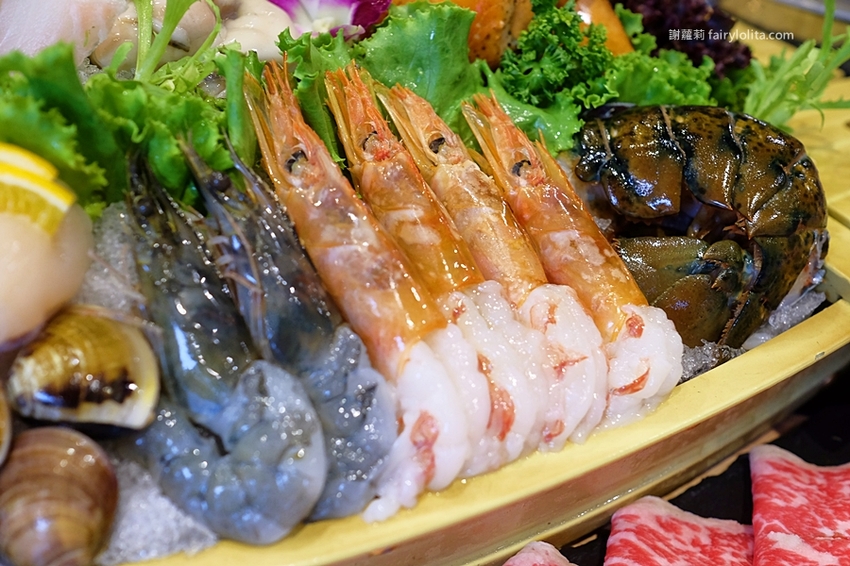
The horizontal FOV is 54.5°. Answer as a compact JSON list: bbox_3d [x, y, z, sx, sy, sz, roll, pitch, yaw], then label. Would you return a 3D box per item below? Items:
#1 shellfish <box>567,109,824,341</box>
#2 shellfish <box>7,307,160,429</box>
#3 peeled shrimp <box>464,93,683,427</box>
[{"bbox_3d":[0.103,-0.021,0.312,0.090,0.060,0.070,0,35,0],"label":"shellfish"},{"bbox_3d":[-0.109,0.027,0.264,0.047,0.033,0.044,0,35,0],"label":"shellfish"},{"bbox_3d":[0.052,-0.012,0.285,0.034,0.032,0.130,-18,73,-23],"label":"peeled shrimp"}]

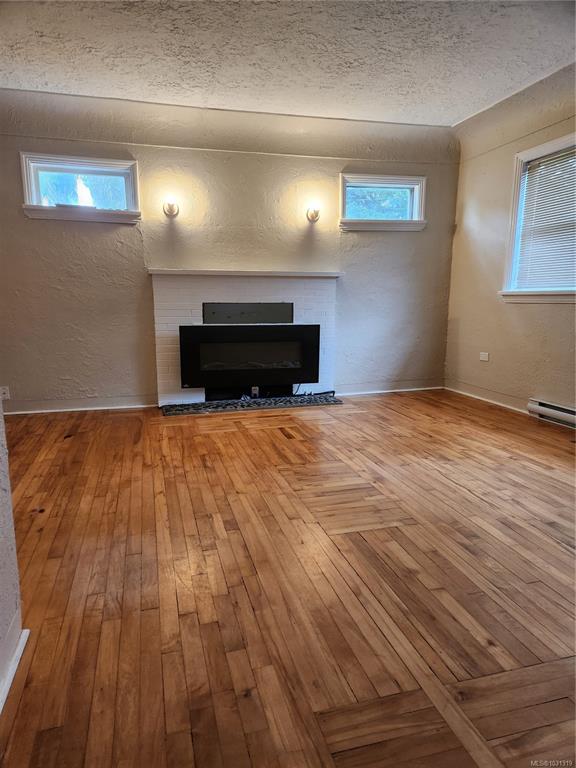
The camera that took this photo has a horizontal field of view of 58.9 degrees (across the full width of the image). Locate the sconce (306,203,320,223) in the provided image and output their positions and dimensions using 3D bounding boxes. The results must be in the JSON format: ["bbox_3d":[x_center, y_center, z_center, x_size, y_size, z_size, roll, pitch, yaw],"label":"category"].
[{"bbox_3d":[0.227,-1.529,4.551,0.120,0.170,0.105,-3,11,-15],"label":"sconce"}]

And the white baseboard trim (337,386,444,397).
[{"bbox_3d":[1.055,0.076,5.194,1.253,0.031,0.022,-3,11,-15],"label":"white baseboard trim"}]

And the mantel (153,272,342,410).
[{"bbox_3d":[-0.344,-0.407,4.621,1.706,1.191,0.156,-3,11,-15],"label":"mantel"}]

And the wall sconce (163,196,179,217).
[{"bbox_3d":[-0.975,-1.473,4.235,0.120,0.170,0.105,-3,11,-15],"label":"wall sconce"}]

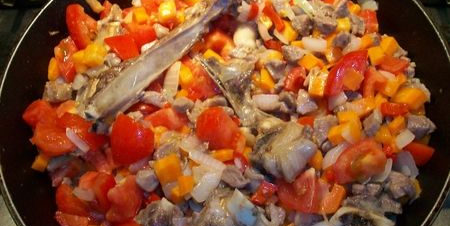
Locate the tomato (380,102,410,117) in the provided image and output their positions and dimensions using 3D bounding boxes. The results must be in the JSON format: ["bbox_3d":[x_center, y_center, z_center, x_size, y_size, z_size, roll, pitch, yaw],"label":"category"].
[{"bbox_3d":[0.117,-0.002,0.305,0.019,0.010,0.010,-1,59,2],"label":"tomato"}]

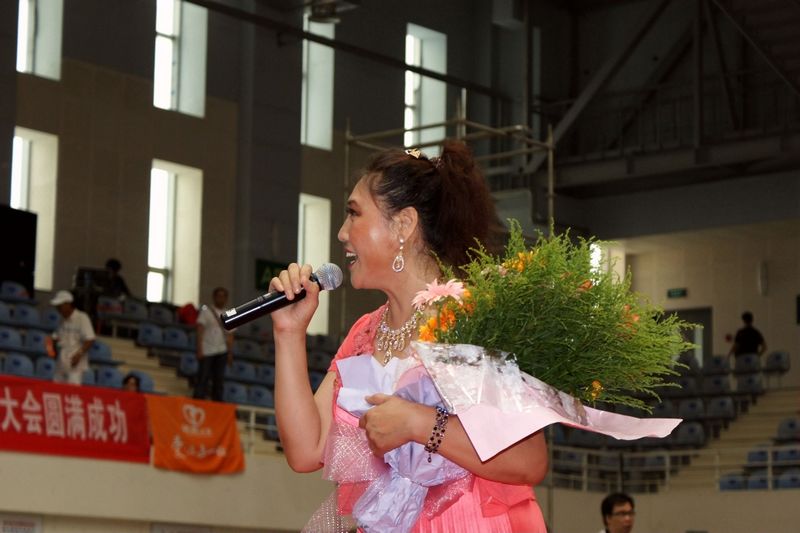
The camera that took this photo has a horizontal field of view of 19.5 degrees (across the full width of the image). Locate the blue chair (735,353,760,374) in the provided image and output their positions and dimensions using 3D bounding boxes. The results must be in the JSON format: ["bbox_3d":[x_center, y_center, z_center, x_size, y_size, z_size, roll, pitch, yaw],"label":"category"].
[{"bbox_3d":[5.287,1.470,35.661,0.420,0.340,0.380,-4,-10,30],"label":"blue chair"}]

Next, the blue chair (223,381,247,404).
[{"bbox_3d":[-2.018,1.608,29.390,0.380,0.340,0.420,-6,-11,38],"label":"blue chair"}]

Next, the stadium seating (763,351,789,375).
[{"bbox_3d":[5.749,1.447,35.622,0.440,0.340,0.400,-5,-10,32],"label":"stadium seating"}]

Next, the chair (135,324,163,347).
[{"bbox_3d":[-3.177,0.895,30.181,0.400,0.340,0.440,-6,-11,38],"label":"chair"}]

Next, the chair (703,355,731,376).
[{"bbox_3d":[4.846,1.496,35.913,0.420,0.340,0.380,-4,-10,30],"label":"chair"}]

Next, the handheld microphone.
[{"bbox_3d":[-0.208,0.055,4.150,0.230,0.050,0.050,-23,0,0],"label":"handheld microphone"}]

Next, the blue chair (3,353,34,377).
[{"bbox_3d":[-4.236,1.139,26.208,0.400,0.340,0.440,-6,-11,38],"label":"blue chair"}]

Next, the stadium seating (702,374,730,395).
[{"bbox_3d":[4.871,1.839,35.900,0.430,0.360,0.420,-5,-11,32],"label":"stadium seating"}]

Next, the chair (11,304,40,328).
[{"bbox_3d":[-4.762,0.654,29.900,0.420,0.360,0.430,-7,-13,41],"label":"chair"}]

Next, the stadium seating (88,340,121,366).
[{"bbox_3d":[-3.608,1.038,28.315,0.400,0.340,0.440,-6,-11,38],"label":"stadium seating"}]

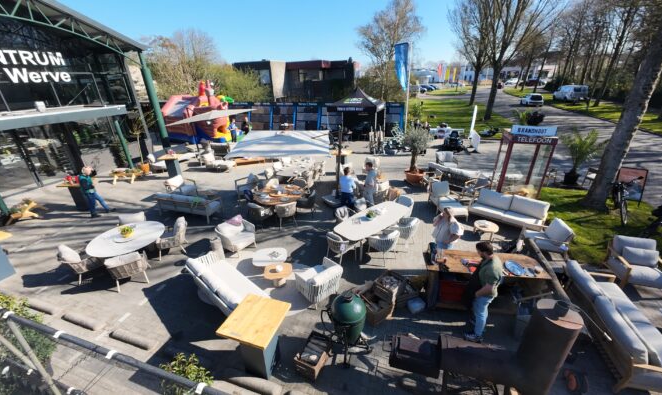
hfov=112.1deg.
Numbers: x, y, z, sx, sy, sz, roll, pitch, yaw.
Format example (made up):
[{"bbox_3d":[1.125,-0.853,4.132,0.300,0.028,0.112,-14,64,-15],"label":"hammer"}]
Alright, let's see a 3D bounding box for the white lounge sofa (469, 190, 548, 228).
[{"bbox_3d":[6.092,0.478,7.811,0.936,0.841,2.025,-21,31,-40],"label":"white lounge sofa"}]

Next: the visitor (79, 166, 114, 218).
[{"bbox_3d":[-8.864,-0.172,8.303,0.550,1.750,0.500,-11,26,-19],"label":"visitor"}]

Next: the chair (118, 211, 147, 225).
[{"bbox_3d":[-5.847,0.946,6.665,0.660,0.820,0.650,-12,26,-21],"label":"chair"}]

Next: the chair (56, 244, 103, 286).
[{"bbox_3d":[-6.195,1.610,5.547,0.620,0.800,0.620,-20,30,-37],"label":"chair"}]

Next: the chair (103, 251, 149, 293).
[{"bbox_3d":[-4.821,1.647,5.380,0.620,0.810,0.640,-15,27,-29],"label":"chair"}]

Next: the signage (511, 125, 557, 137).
[{"bbox_3d":[7.114,-2.288,7.812,1.200,0.320,0.080,9,27,24],"label":"signage"}]

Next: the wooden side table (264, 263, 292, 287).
[{"bbox_3d":[-1.236,1.902,5.280,0.620,0.360,0.500,-5,24,-9],"label":"wooden side table"}]

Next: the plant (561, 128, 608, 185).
[{"bbox_3d":[9.950,-1.459,8.943,1.150,2.200,1.150,20,32,40],"label":"plant"}]

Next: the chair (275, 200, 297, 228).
[{"bbox_3d":[-1.363,0.450,7.008,0.600,0.800,0.600,-15,28,-27],"label":"chair"}]

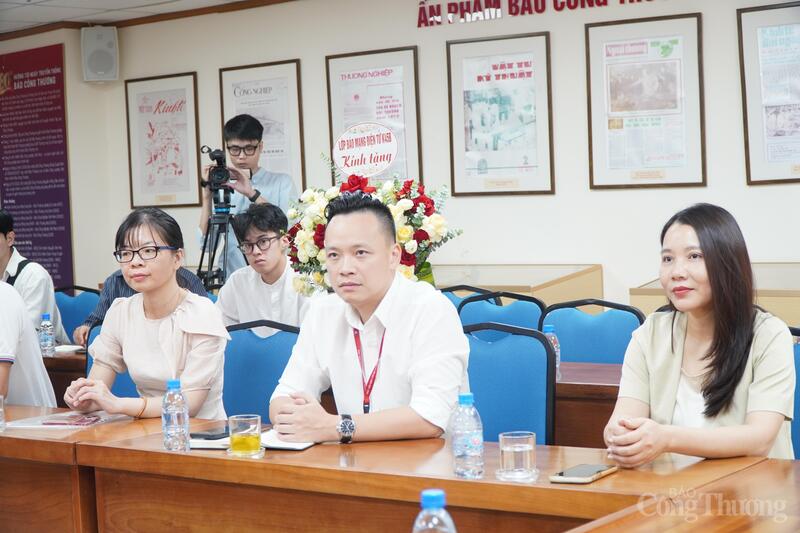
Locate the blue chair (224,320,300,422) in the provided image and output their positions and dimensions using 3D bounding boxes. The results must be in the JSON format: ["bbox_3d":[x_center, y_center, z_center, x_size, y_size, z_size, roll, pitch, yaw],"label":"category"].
[{"bbox_3d":[-0.539,0.667,4.061,0.430,0.947,0.570,-1,3,27],"label":"blue chair"}]

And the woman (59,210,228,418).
[{"bbox_3d":[-0.757,0.501,3.815,0.460,1.320,0.680,0,4,40],"label":"woman"}]

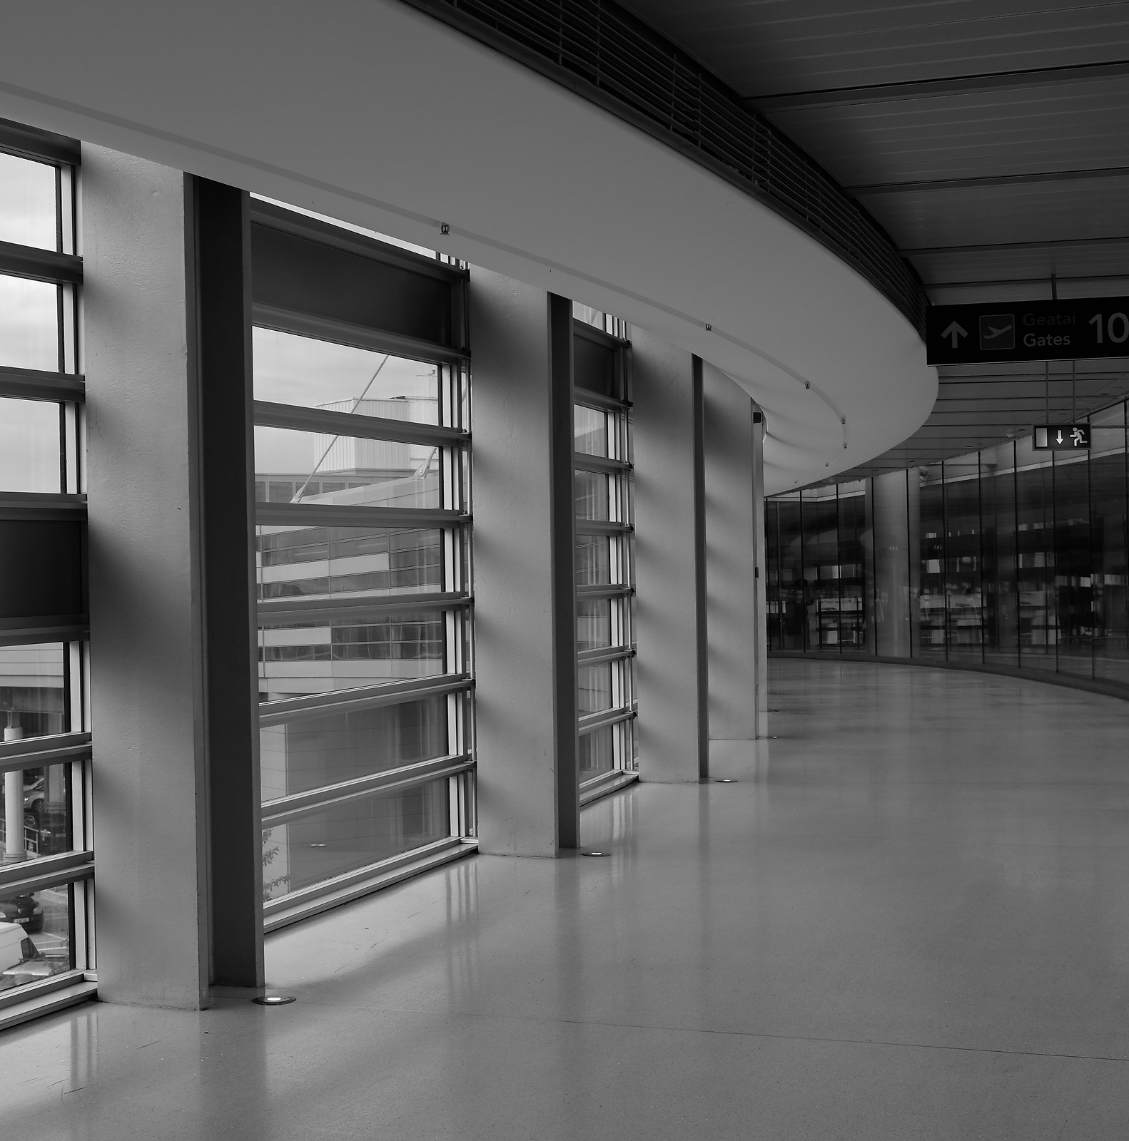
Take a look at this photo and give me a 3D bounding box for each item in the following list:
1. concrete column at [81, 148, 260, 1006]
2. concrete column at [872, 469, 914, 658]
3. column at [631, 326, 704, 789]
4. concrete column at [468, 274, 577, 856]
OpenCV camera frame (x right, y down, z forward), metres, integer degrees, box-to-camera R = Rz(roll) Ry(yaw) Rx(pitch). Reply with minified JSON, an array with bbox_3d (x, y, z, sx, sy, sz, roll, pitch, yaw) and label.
[{"bbox_3d":[-1.440,0.014,7.213,0.432,3.100,0.450,-1,1,22],"label":"concrete column"},{"bbox_3d":[5.305,-0.070,31.500,0.820,3.046,0.820,-1,0,0],"label":"concrete column"},{"bbox_3d":[0.750,-0.068,13.721,0.420,3.100,0.402,-1,1,14],"label":"column"},{"bbox_3d":[-0.209,-0.036,10.507,0.433,3.100,0.432,-1,1,18],"label":"concrete column"}]

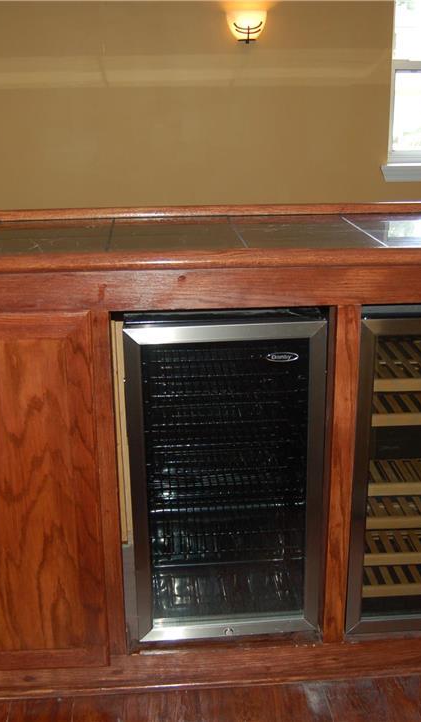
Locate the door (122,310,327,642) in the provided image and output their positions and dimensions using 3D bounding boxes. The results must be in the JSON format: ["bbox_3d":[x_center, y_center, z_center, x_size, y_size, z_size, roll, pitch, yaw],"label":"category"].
[{"bbox_3d":[0.042,0.298,1.909,0.450,0.797,0.050,-2,18,-5],"label":"door"}]

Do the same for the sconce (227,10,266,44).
[{"bbox_3d":[0.162,-1.491,3.640,0.175,0.142,0.110,-2,18,-4],"label":"sconce"}]

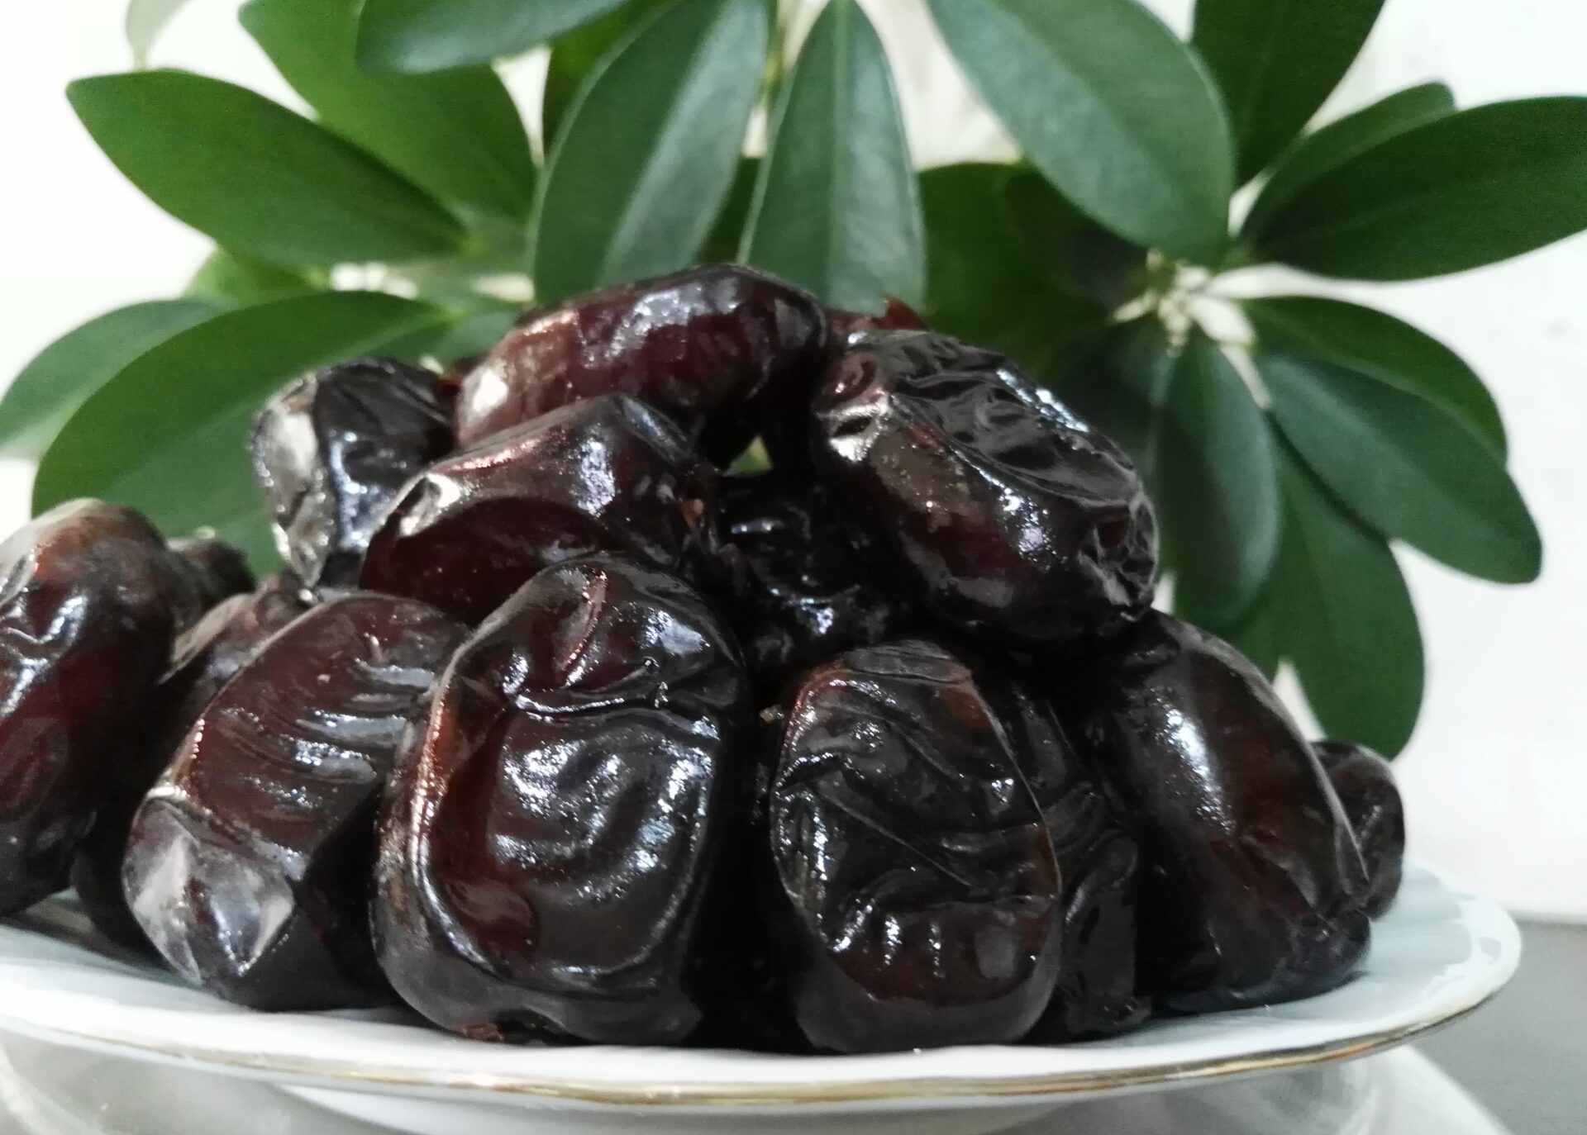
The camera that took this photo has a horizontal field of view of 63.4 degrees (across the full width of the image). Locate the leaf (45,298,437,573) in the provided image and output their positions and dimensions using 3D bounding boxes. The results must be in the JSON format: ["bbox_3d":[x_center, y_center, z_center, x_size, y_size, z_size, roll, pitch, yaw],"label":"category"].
[{"bbox_3d":[-0.111,-0.025,0.263,0.090,0.052,0.015,-27,-26,-5],"label":"leaf"}]

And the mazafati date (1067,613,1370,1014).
[{"bbox_3d":[0.040,0.023,0.122,0.023,0.039,0.023,-19,-11,-16],"label":"mazafati date"}]

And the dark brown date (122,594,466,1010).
[{"bbox_3d":[-0.046,0.021,0.118,0.023,0.038,0.022,23,-20,0],"label":"dark brown date"}]

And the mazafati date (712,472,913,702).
[{"bbox_3d":[0.002,0.002,0.142,0.025,0.025,0.030,2,-3,0],"label":"mazafati date"}]

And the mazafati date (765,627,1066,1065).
[{"bbox_3d":[0.010,0.024,0.109,0.024,0.034,0.022,-5,-7,0],"label":"mazafati date"}]

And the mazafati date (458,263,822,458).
[{"bbox_3d":[-0.016,-0.021,0.134,0.038,0.021,0.022,-14,-3,-8],"label":"mazafati date"}]

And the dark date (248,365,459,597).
[{"bbox_3d":[-0.050,-0.011,0.148,0.021,0.025,0.035,0,13,19],"label":"dark date"}]

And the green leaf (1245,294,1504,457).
[{"bbox_3d":[0.136,-0.042,0.300,0.071,0.030,0.016,30,-6,0],"label":"green leaf"}]

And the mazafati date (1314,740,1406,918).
[{"bbox_3d":[0.063,0.032,0.156,0.024,0.022,0.032,-1,-3,22],"label":"mazafati date"}]

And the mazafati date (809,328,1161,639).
[{"bbox_3d":[0.018,-0.007,0.123,0.036,0.024,0.024,32,-10,5],"label":"mazafati date"}]

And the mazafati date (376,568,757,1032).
[{"bbox_3d":[-0.020,0.019,0.109,0.030,0.040,0.024,6,-11,0],"label":"mazafati date"}]

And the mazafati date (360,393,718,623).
[{"bbox_3d":[-0.025,-0.005,0.127,0.036,0.023,0.022,-17,-11,-13],"label":"mazafati date"}]

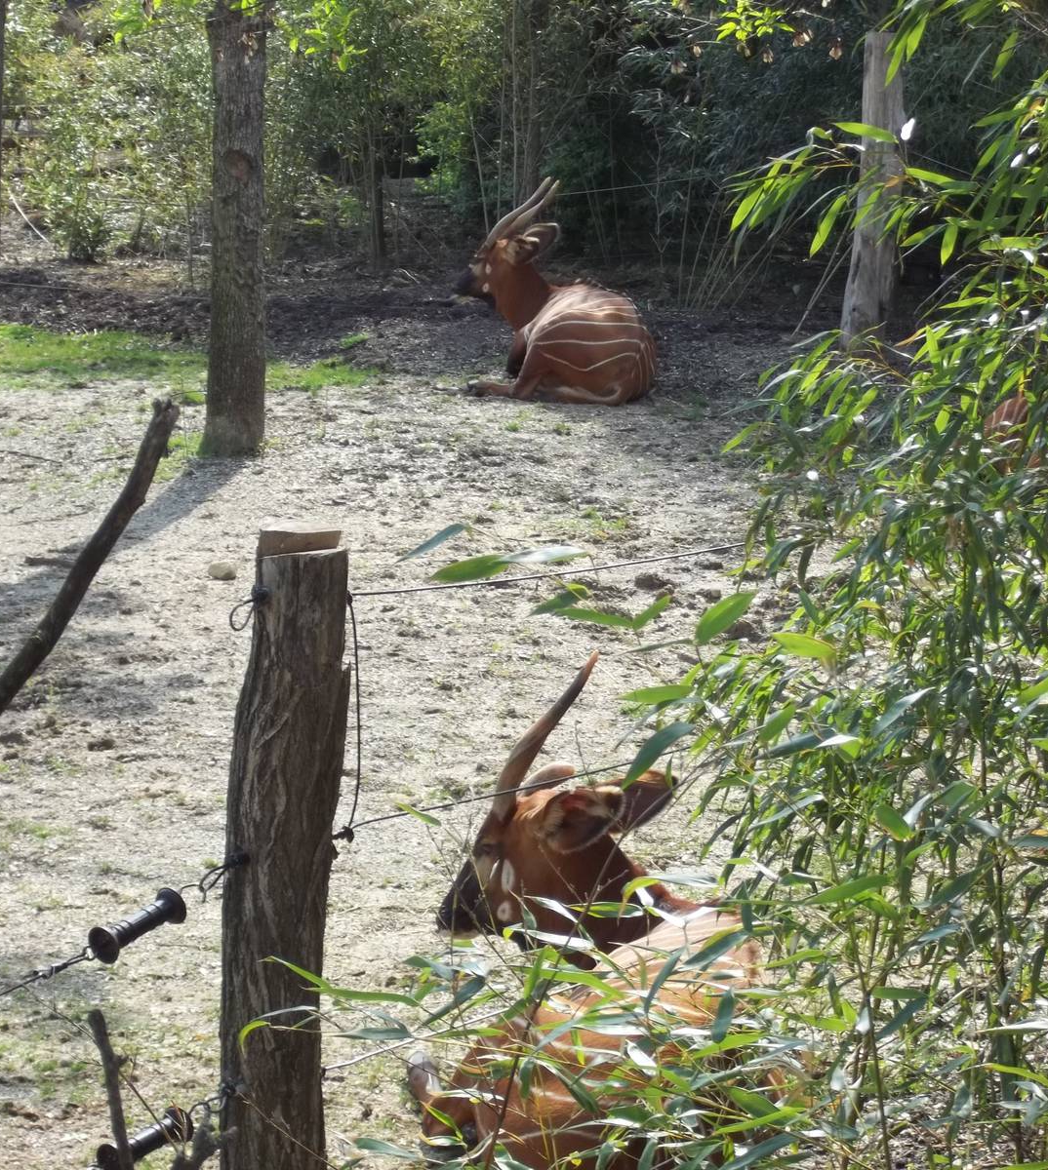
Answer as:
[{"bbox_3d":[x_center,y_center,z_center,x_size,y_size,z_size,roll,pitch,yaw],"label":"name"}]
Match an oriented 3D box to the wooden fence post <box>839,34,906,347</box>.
[{"bbox_3d":[2.111,-2.400,26.250,0.270,1.940,0.270,2,11,0],"label":"wooden fence post"}]

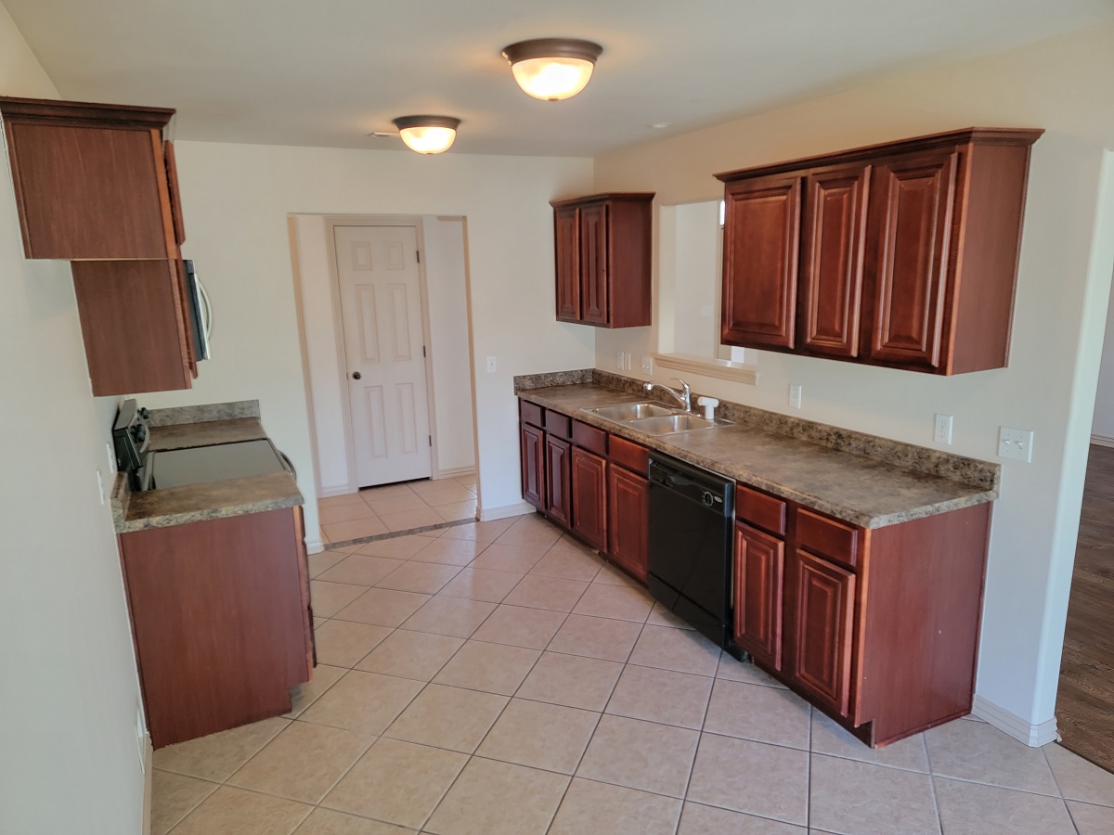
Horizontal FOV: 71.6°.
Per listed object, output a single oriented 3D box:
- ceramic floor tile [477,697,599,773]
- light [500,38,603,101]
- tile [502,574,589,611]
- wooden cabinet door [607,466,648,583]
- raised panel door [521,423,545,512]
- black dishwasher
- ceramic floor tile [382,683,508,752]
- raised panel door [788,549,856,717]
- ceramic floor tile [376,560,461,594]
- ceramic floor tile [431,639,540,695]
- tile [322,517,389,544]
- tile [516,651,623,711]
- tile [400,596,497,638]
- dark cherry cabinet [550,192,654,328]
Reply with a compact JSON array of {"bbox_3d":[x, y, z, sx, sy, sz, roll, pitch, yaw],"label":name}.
[{"bbox_3d":[-0.064,1.241,3.016,0.394,0.010,0.394,3,13,19],"label":"ceramic floor tile"},{"bbox_3d":[-0.011,-1.071,2.421,0.317,0.143,0.317,-2,12,0],"label":"light"},{"bbox_3d":[-0.048,0.965,4.223,0.392,0.010,0.392,3,13,19],"label":"tile"},{"bbox_3d":[0.374,0.540,4.059,0.020,0.540,0.366,-7,14,-26],"label":"wooden cabinet door"},{"bbox_3d":[-0.160,0.333,5.326,0.020,0.555,0.335,-7,14,-25],"label":"raised panel door"},{"bbox_3d":[0.878,0.600,3.767,0.618,0.850,0.607,-7,14,-25],"label":"black dishwasher"},{"bbox_3d":[-0.440,1.222,3.139,0.395,0.010,0.395,3,13,19],"label":"ceramic floor tile"},{"bbox_3d":[0.982,0.785,2.868,0.020,0.540,0.274,-7,14,-26],"label":"raised panel door"},{"bbox_3d":[-0.795,0.930,4.481,0.392,0.010,0.392,3,13,19],"label":"ceramic floor tile"},{"bbox_3d":[-0.309,1.139,3.513,0.394,0.010,0.394,3,13,19],"label":"ceramic floor tile"},{"bbox_3d":[-1.391,0.779,5.318,0.388,0.010,0.380,-7,14,-25],"label":"tile"},{"bbox_3d":[0.066,1.158,3.394,0.392,0.010,0.392,3,13,19],"label":"tile"},{"bbox_3d":[-0.554,1.039,4.020,0.392,0.010,0.392,3,13,19],"label":"tile"},{"bbox_3d":[0.277,-1.016,5.035,0.343,0.802,0.798,-7,14,-25],"label":"dark cherry cabinet"}]

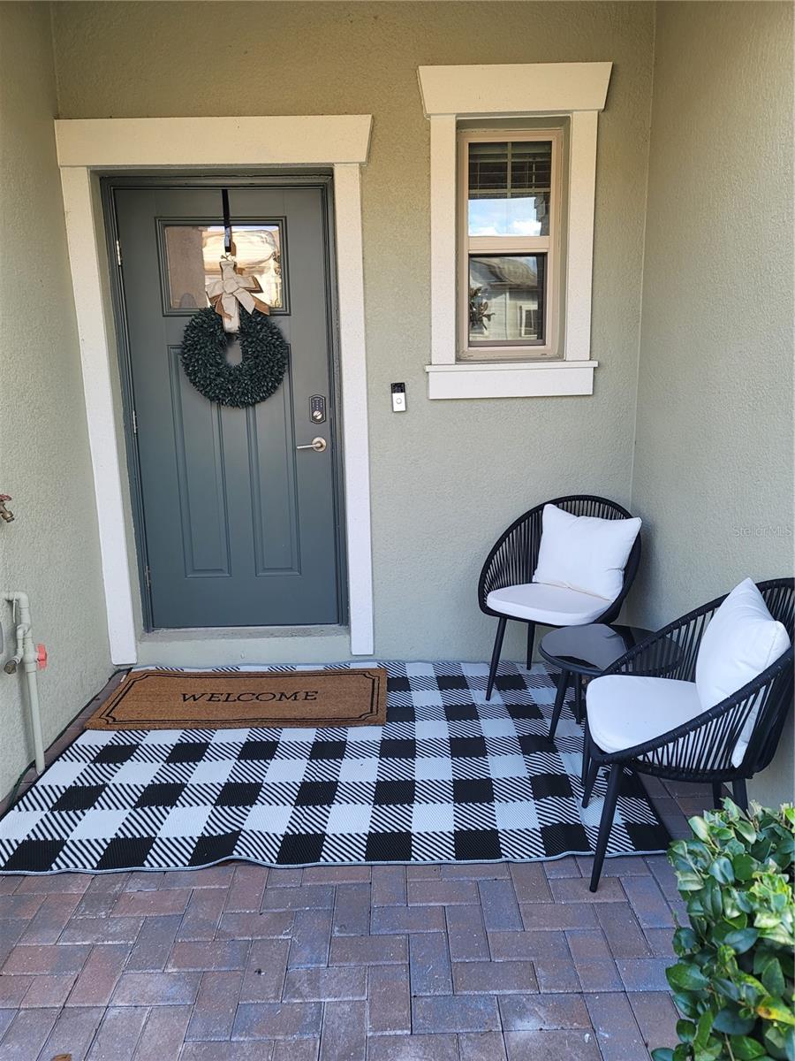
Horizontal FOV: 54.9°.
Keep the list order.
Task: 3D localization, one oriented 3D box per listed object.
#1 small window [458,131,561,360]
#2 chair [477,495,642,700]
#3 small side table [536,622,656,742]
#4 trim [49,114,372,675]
[{"bbox_3d":[0.502,-1.263,3.453,0.455,0.976,0.070,-1,12,-1],"label":"small window"},{"bbox_3d":[0.701,0.298,3.338,0.680,0.820,0.620,6,14,32],"label":"chair"},{"bbox_3d":[0.756,0.620,2.743,0.500,0.435,0.500,-1,12,-1],"label":"small side table"},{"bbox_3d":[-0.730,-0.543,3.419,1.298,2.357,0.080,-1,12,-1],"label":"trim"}]

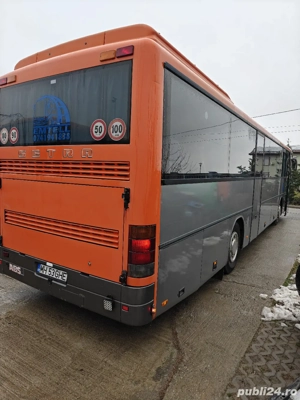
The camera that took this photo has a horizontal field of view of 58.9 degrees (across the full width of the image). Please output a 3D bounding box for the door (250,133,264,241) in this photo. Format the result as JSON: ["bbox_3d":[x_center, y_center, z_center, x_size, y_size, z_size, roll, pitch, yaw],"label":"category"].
[{"bbox_3d":[2.486,-0.277,6.241,0.080,2.460,0.892,6,8,32],"label":"door"}]

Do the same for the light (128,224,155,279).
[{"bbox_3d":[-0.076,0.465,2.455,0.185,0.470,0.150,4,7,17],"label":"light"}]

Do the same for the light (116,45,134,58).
[{"bbox_3d":[-0.218,-1.289,2.304,0.170,0.067,0.040,6,8,32],"label":"light"}]

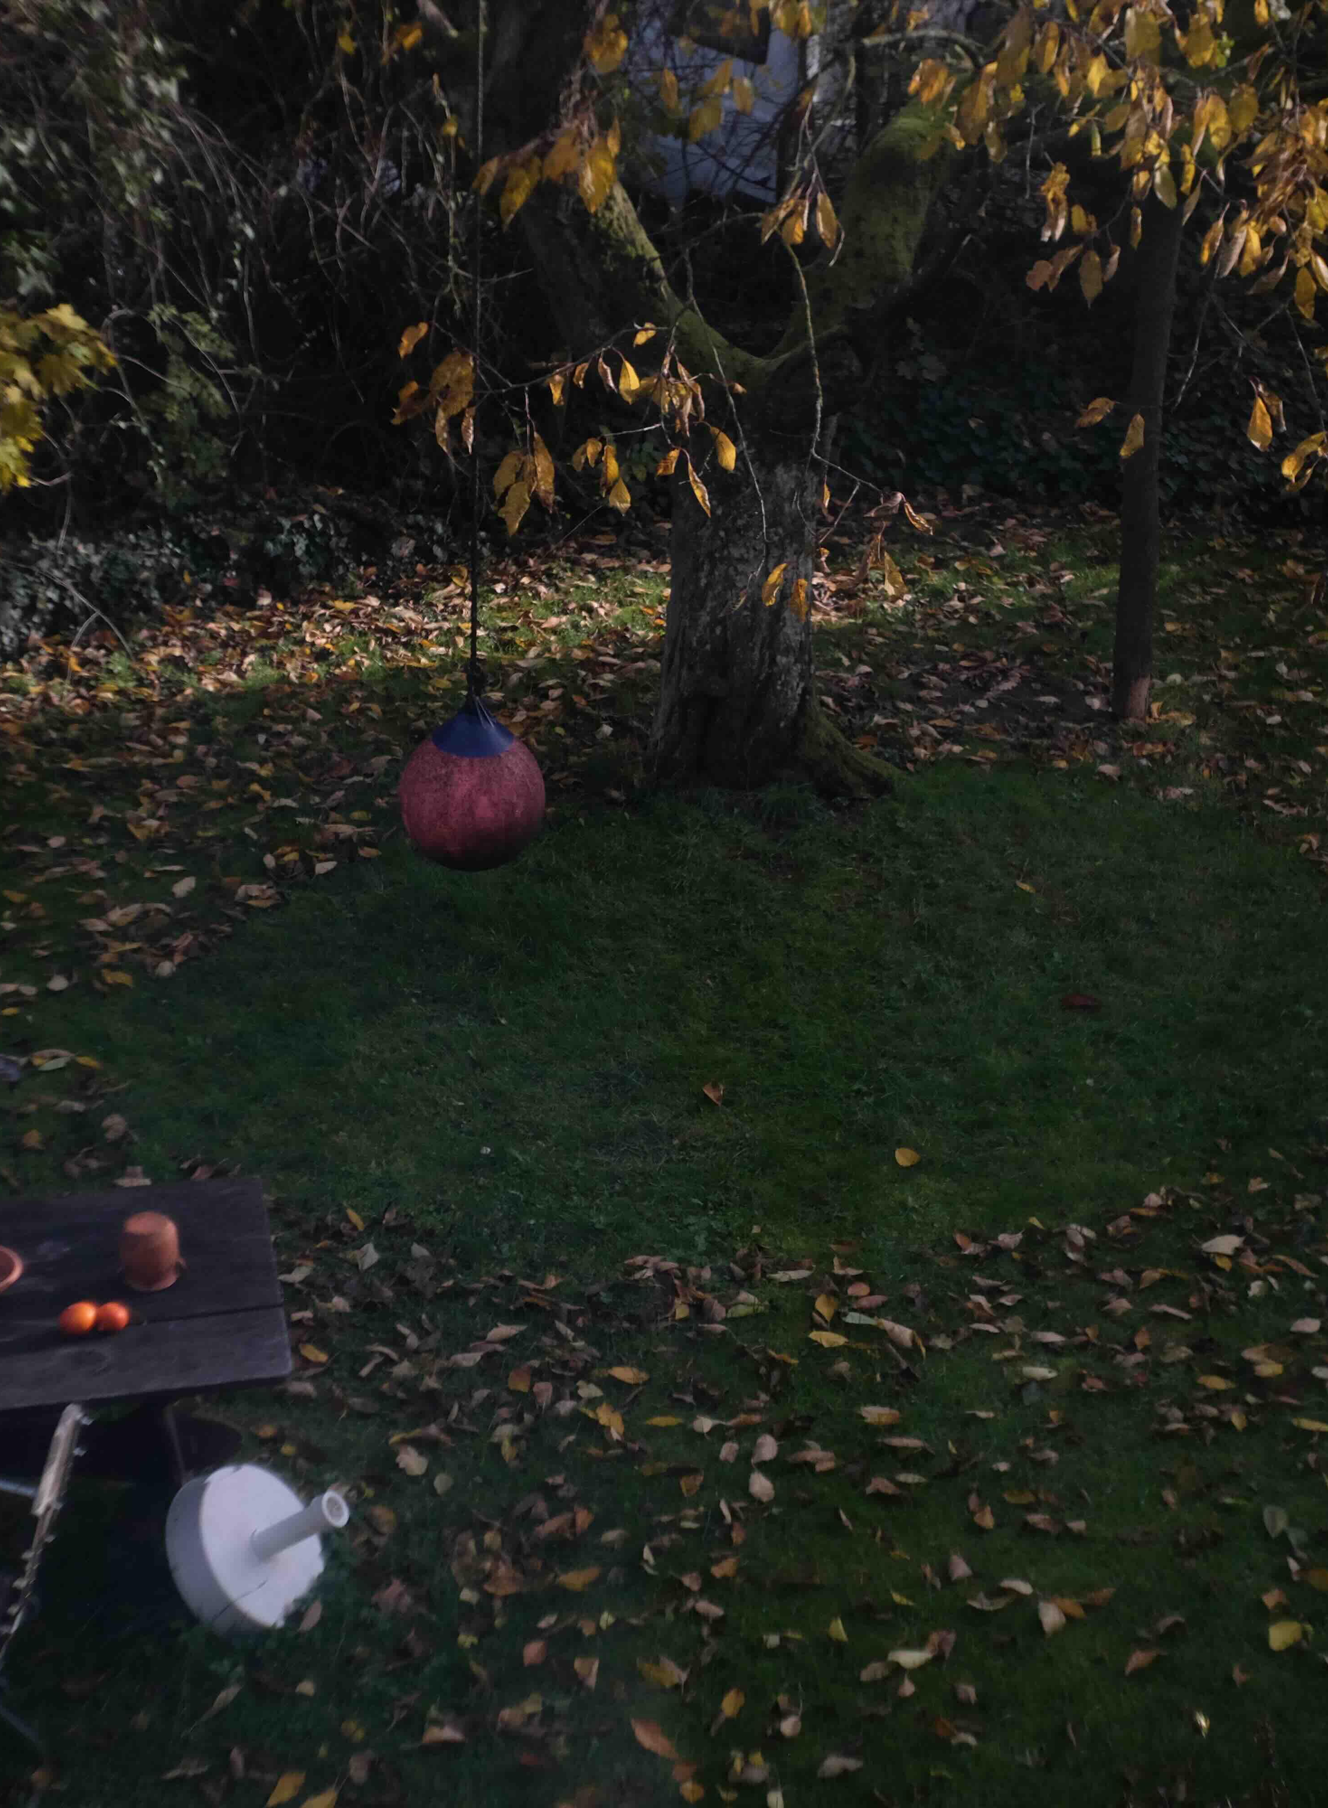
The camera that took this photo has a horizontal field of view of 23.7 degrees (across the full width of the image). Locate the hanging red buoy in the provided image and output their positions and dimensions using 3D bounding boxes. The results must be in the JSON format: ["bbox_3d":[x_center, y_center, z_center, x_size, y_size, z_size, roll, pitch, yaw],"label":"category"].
[{"bbox_3d":[-0.621,-0.391,10.223,0.470,0.580,0.470,0,22,-3],"label":"hanging red buoy"}]

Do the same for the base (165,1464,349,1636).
[{"bbox_3d":[-0.875,1.458,7.308,0.333,0.419,0.419,-30,7,28],"label":"base"}]

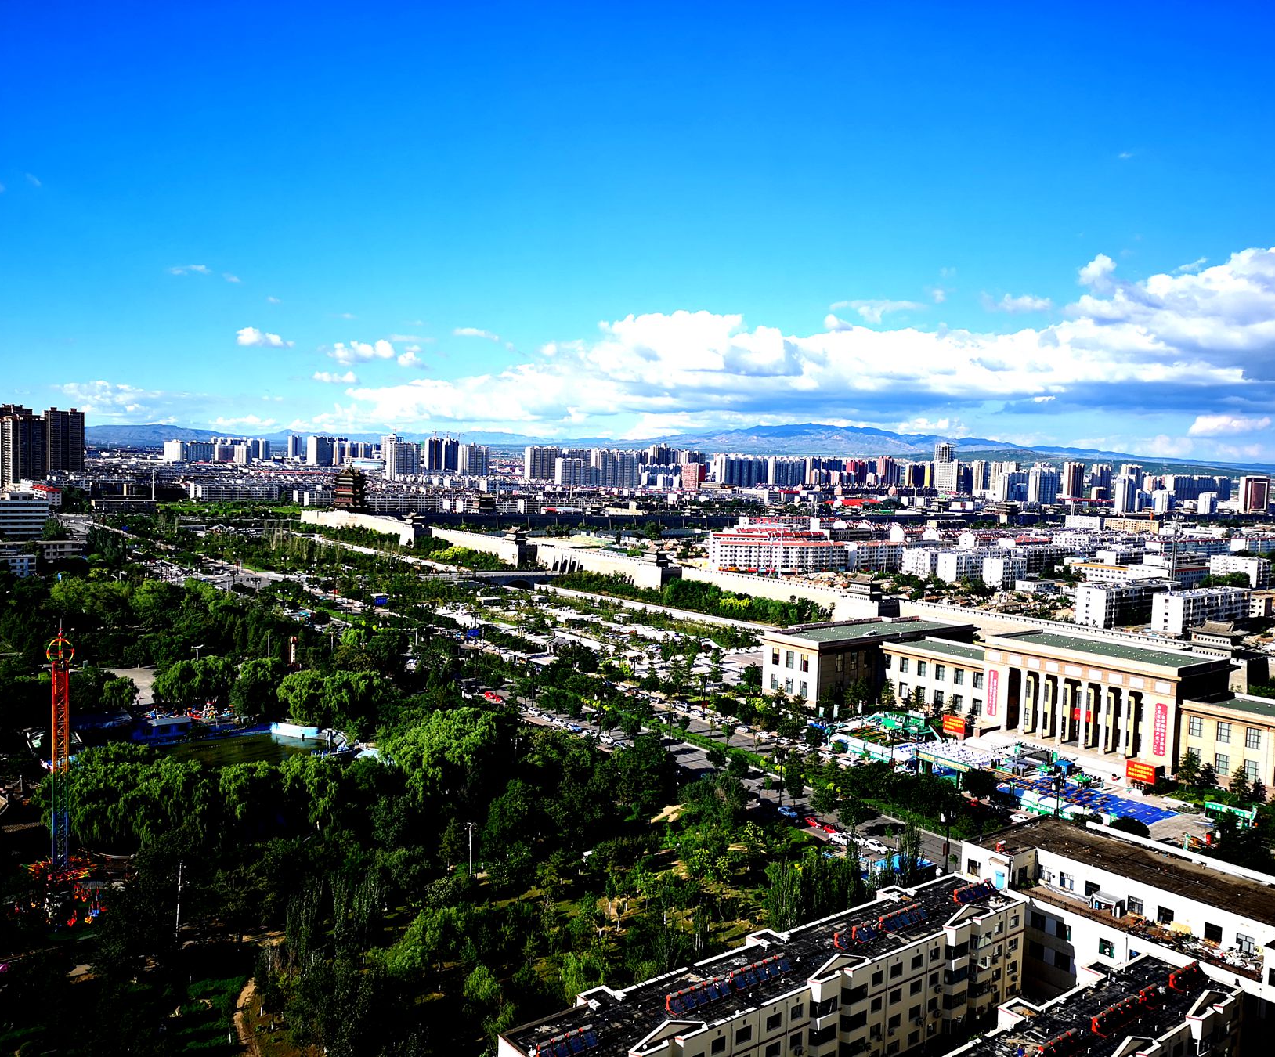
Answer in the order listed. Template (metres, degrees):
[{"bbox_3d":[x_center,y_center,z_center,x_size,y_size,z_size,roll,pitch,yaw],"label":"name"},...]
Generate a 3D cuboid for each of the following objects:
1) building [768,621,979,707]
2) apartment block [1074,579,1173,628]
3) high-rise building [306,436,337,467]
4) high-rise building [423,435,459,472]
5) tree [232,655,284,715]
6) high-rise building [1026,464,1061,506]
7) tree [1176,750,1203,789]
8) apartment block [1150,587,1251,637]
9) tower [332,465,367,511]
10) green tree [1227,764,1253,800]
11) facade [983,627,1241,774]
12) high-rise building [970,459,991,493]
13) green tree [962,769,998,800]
[{"bbox_3d":[70.867,40.035,338.349,70.500,19.176,24.323,-1,5,-38],"label":"building"},{"bbox_3d":[222.525,34.383,498.988,64.000,17.500,13.500,-1,5,-38],"label":"apartment block"},{"bbox_3d":[-877.420,-208.509,3048.547,54.000,89.000,44.000,-1,5,-38],"label":"high-rise building"},{"bbox_3d":[-422.412,-149.440,2380.000,72.000,93.610,18.000,-1,5,-38],"label":"high-rise building"},{"bbox_3d":[-95.506,39.587,276.387,12.600,15.200,12.600,-1,5,-38],"label":"tree"},{"bbox_3d":[650.481,-62.026,1760.000,52.000,78.580,18.000,-1,5,-38],"label":"high-rise building"},{"bbox_3d":[122.031,53.221,243.105,5.800,8.900,5.800,-1,5,-38],"label":"tree"},{"bbox_3d":[252.942,36.809,493.165,62.500,17.000,13.600,-1,5,-38],"label":"apartment block"},{"bbox_3d":[-230.743,-30.460,882.791,22.800,37.800,22.800,2,4,7],"label":"tower"},{"bbox_3d":[129.415,54.446,235.728,5.100,7.900,5.100,-1,5,-38],"label":"green tree"},{"bbox_3d":[118.552,42.477,281.479,29.258,24.887,52.523,-1,5,-38],"label":"facade"},{"bbox_3d":[765.625,-108.607,2450.000,26.000,86.860,24.000,-1,5,-38],"label":"high-rise building"},{"bbox_3d":[71.103,52.985,227.528,6.900,6.100,6.900,-1,5,-38],"label":"green tree"}]

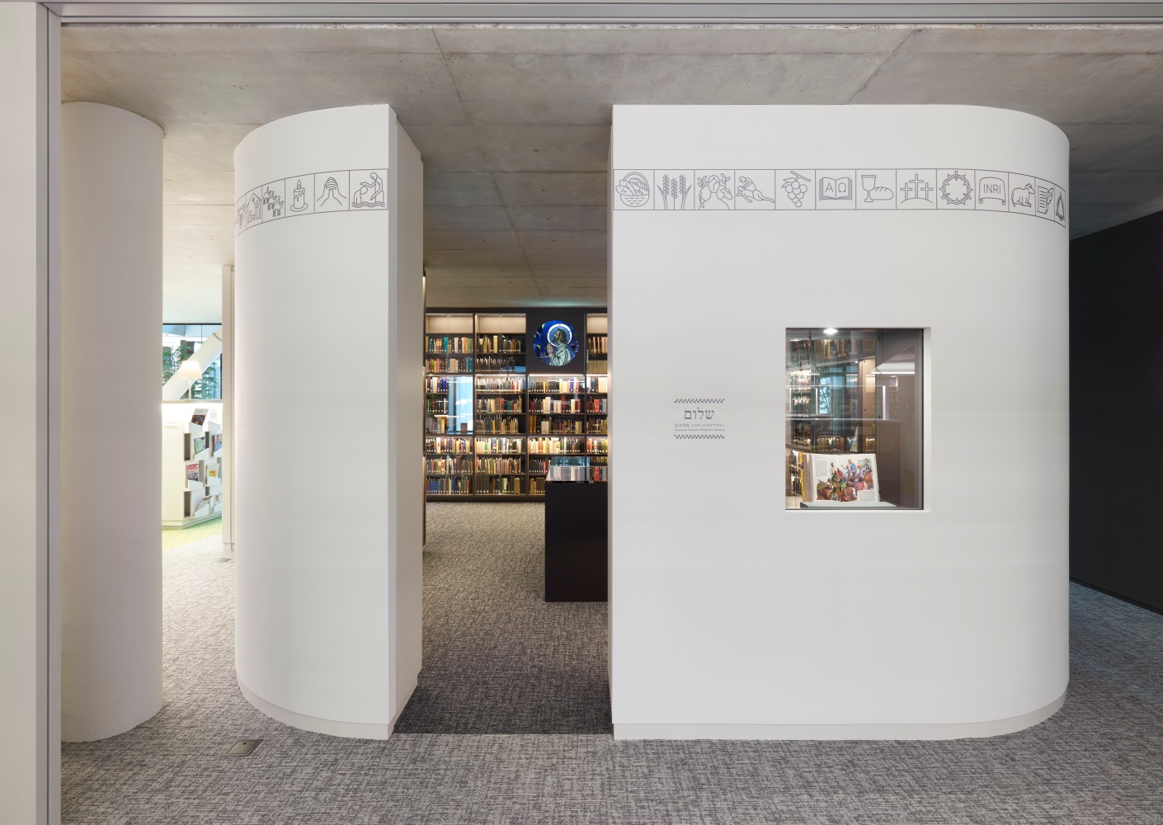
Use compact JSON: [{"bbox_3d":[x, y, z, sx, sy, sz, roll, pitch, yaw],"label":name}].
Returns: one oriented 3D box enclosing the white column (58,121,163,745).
[{"bbox_3d":[-2.300,0.041,2.700,0.390,2.930,0.390,0,1,0],"label":"white column"}]

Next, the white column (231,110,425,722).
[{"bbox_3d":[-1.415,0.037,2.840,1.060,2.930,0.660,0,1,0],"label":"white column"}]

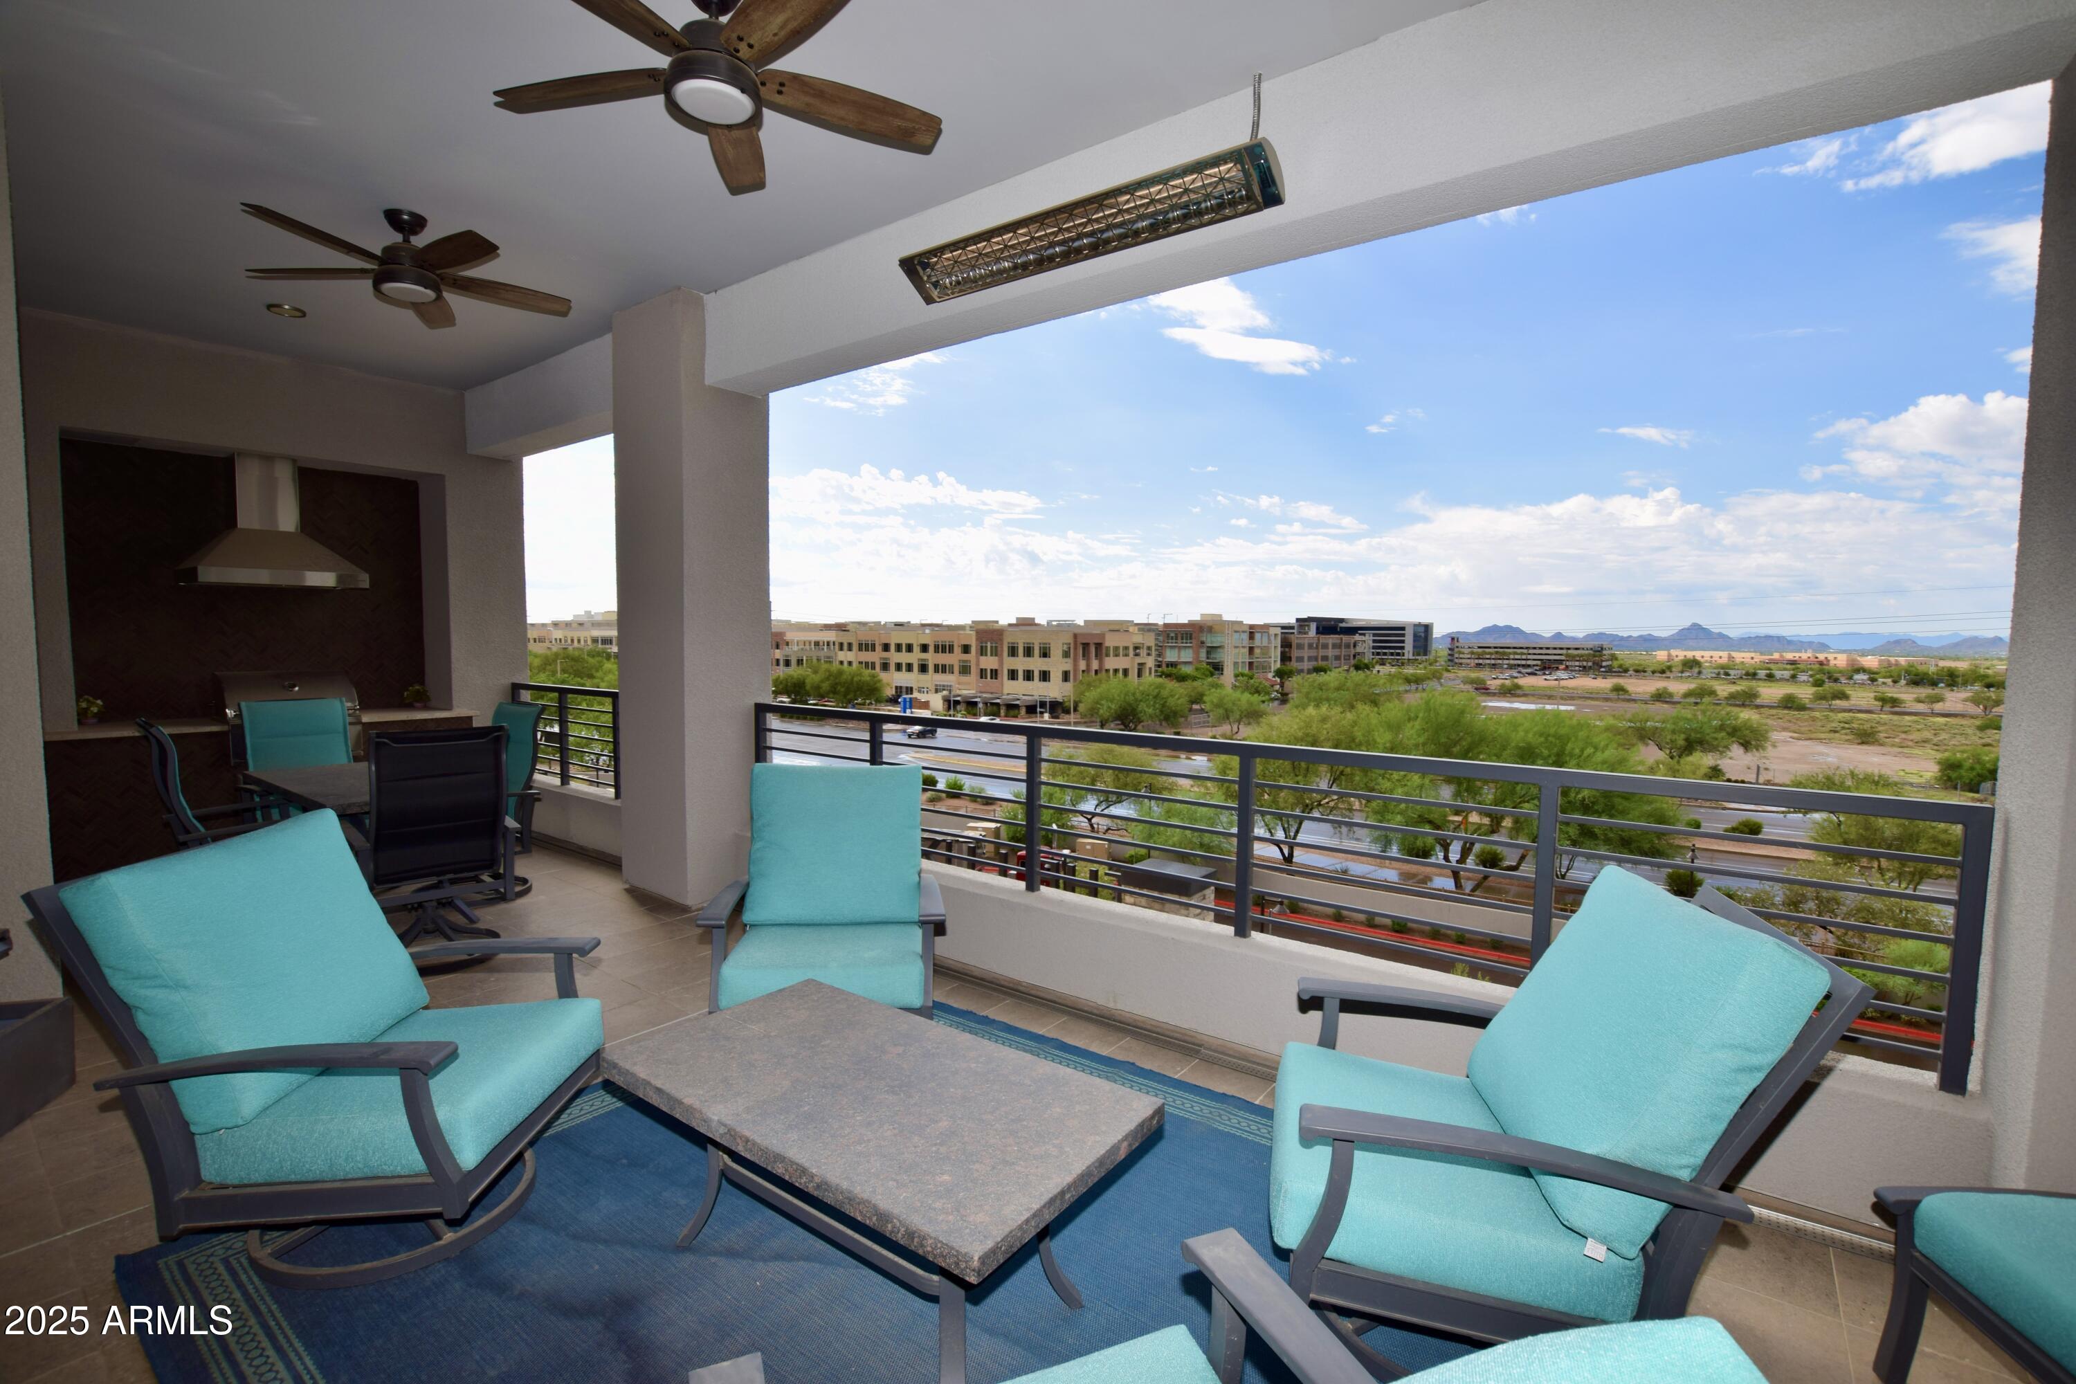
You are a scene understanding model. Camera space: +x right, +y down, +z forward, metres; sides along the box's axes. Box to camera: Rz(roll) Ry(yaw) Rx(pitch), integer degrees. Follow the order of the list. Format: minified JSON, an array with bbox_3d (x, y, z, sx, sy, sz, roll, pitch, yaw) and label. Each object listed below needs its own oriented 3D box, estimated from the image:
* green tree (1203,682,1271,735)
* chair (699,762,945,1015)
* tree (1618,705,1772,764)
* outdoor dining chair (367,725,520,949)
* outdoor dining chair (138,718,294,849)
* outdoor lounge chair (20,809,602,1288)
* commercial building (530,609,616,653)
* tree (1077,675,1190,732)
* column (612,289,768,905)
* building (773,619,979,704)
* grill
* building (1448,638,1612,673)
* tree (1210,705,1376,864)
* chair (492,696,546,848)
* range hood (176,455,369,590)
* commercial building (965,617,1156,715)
[{"bbox_3d":[26.428,2.424,116.000,8.300,6.700,7.800,3,4,35],"label":"green tree"},{"bbox_3d":[-0.732,0.801,3.175,0.780,0.945,0.950,0,4,-7],"label":"chair"},{"bbox_3d":[57.645,3.920,76.000,12.000,5.275,11.040,3,5,37],"label":"tree"},{"bbox_3d":[-2.761,0.658,3.890,0.740,1.020,0.640,4,4,40],"label":"outdoor dining chair"},{"bbox_3d":[-3.651,0.664,4.031,0.640,1.060,0.700,3,4,30],"label":"outdoor dining chair"},{"bbox_3d":[-1.715,0.855,2.192,0.950,0.945,0.780,0,4,-1],"label":"outdoor lounge chair"},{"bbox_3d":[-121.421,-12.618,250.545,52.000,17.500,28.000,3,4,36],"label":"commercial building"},{"bbox_3d":[11.408,1.366,104.000,13.000,7.023,11.960,1,4,6],"label":"tree"},{"bbox_3d":[-1.938,-0.479,4.883,0.680,3.200,0.500,3,4,35],"label":"column"},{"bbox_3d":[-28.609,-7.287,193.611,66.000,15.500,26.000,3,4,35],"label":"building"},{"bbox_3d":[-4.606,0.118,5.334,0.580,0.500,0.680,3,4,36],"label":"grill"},{"bbox_3d":[281.082,-21.240,498.030,83.000,15.000,28.000,2,4,21],"label":"building"},{"bbox_3d":[13.290,4.854,45.000,8.400,8.357,7.728,2,4,16],"label":"tree"},{"bbox_3d":[-3.281,0.590,4.925,0.640,1.020,0.730,3,4,35],"label":"chair"},{"bbox_3d":[-4.888,-1.090,5.562,0.560,0.810,0.940,4,4,39],"label":"range hood"},{"bbox_3d":[4.178,-4.739,155.939,23.000,15.500,26.000,3,4,35],"label":"commercial building"}]

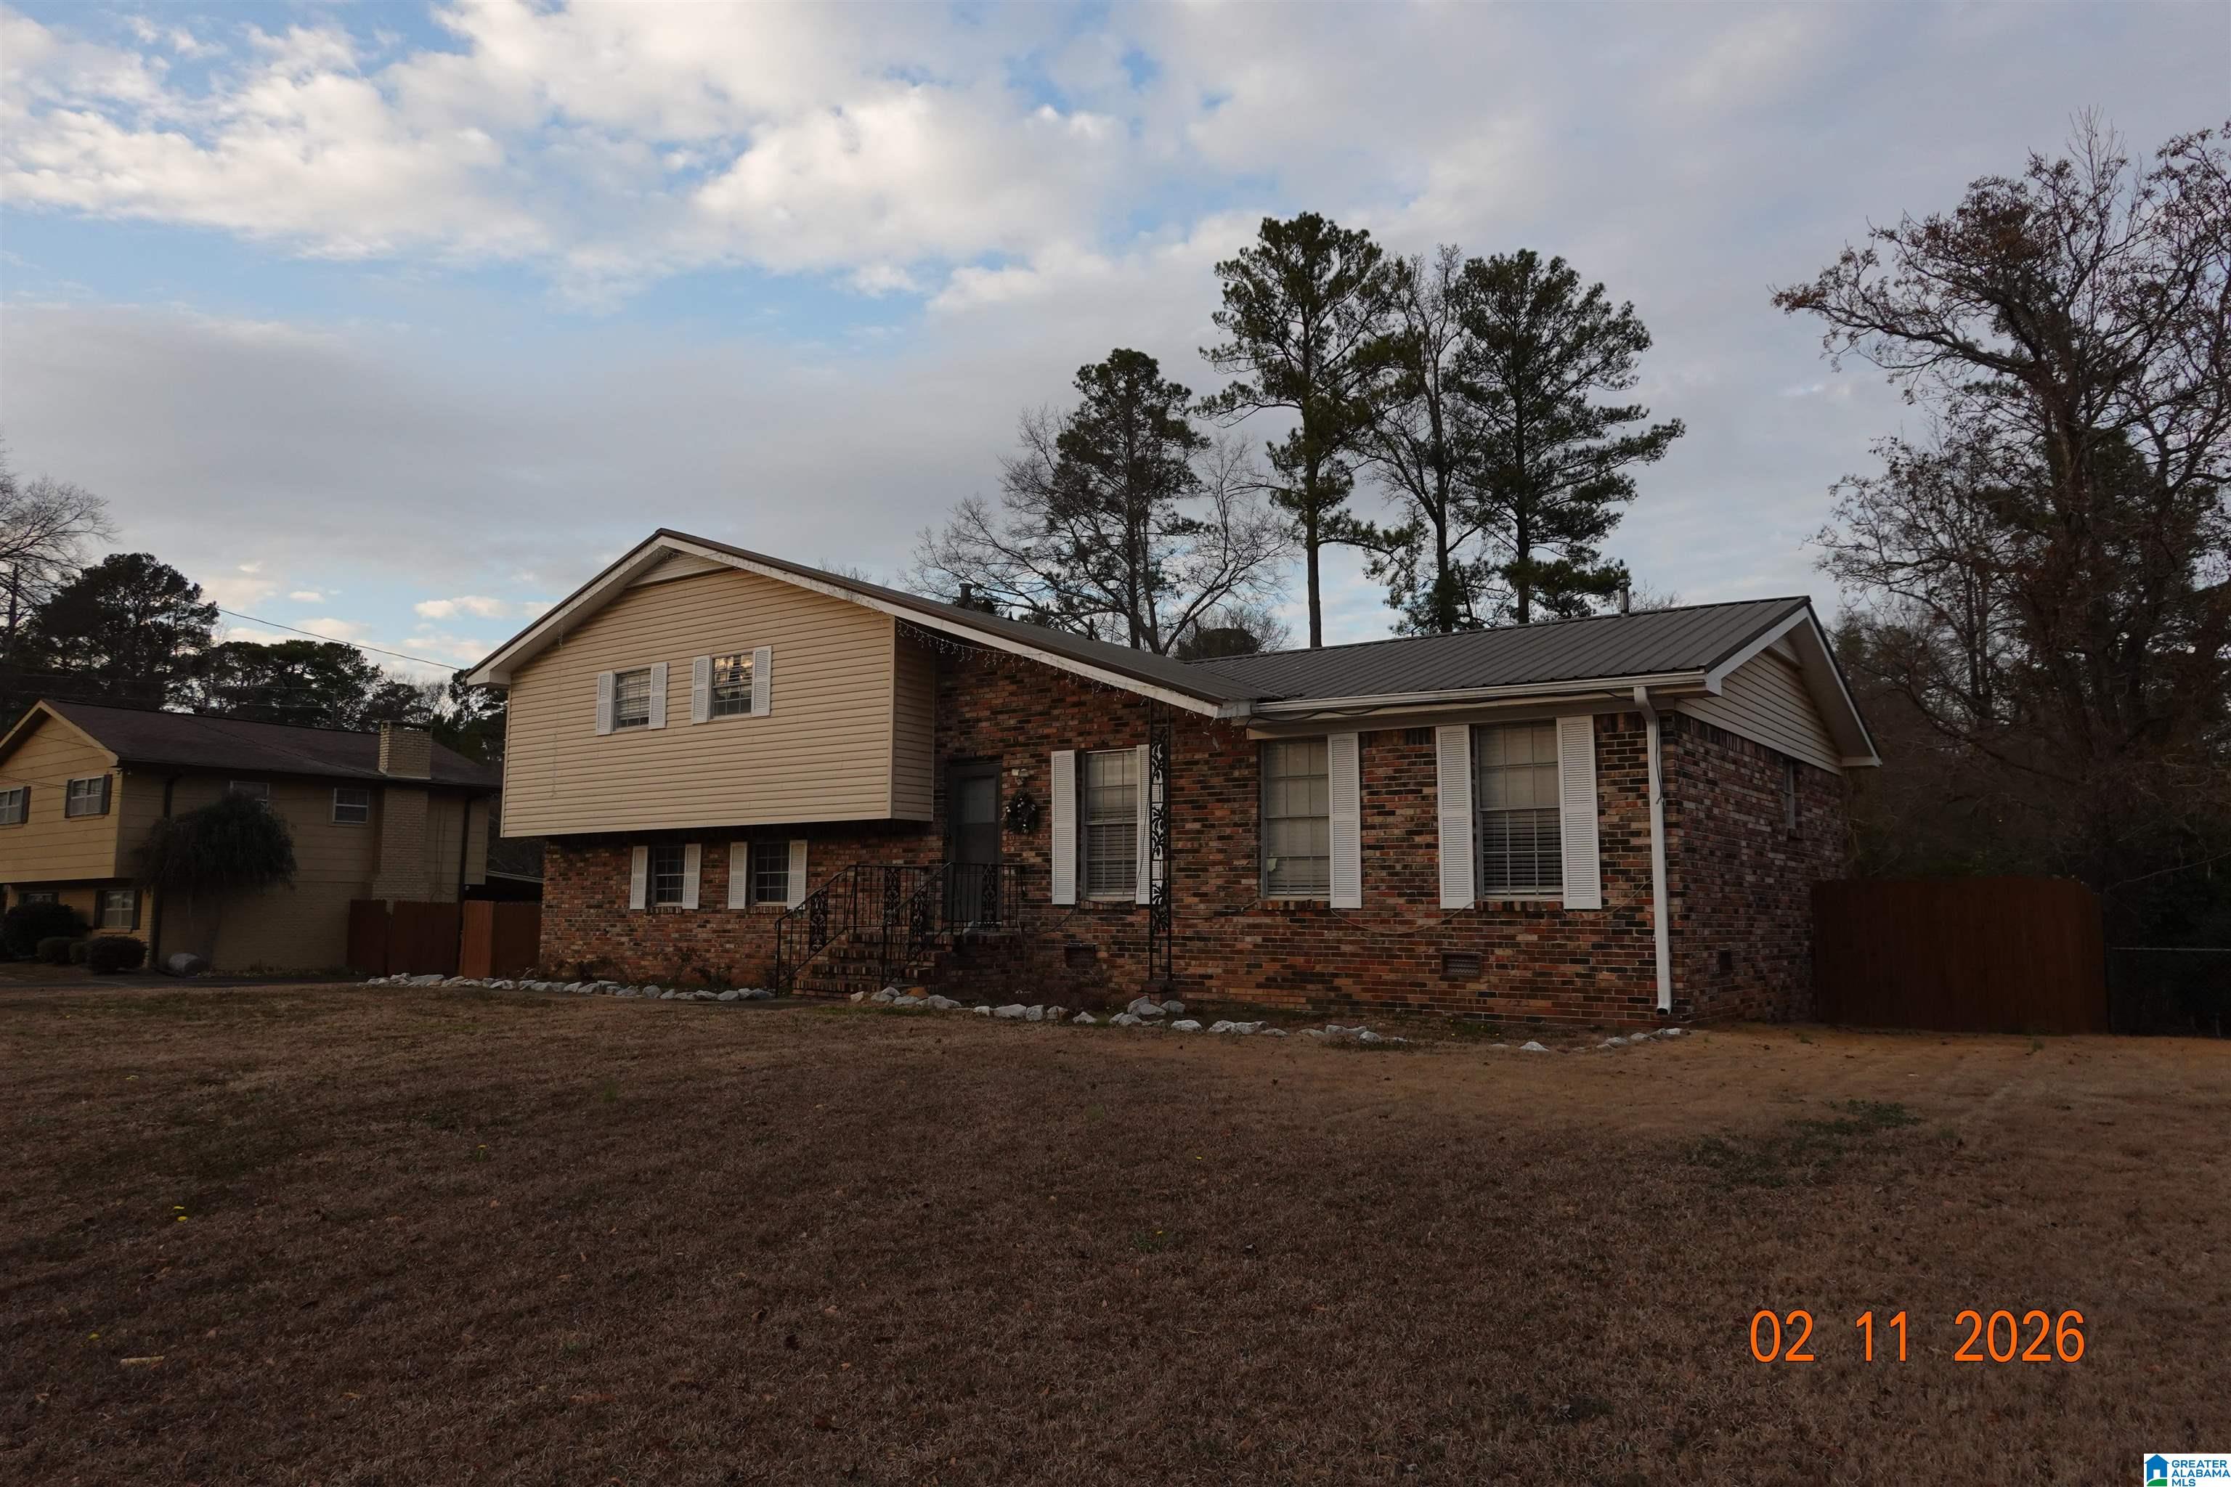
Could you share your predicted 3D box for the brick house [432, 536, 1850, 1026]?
[{"bbox_3d":[0.824,0.411,22.446,17.980,6.250,11.950,-4,-7,35],"label":"brick house"}]

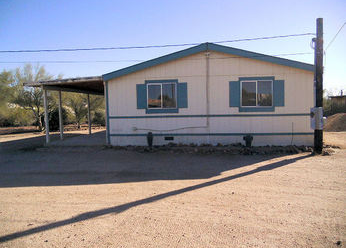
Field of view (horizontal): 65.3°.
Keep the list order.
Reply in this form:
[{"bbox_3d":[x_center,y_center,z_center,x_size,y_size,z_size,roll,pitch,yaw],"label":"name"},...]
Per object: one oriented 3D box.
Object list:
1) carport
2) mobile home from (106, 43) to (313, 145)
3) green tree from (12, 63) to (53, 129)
[{"bbox_3d":[-3.932,-0.716,14.967,3.500,2.750,7.800,-1,3,8],"label":"carport"},{"bbox_3d":[2.200,-1.482,16.727,8.400,3.900,13.000,-1,3,8],"label":"mobile home"},{"bbox_3d":[-10.155,-1.915,19.521,3.100,4.900,3.100,-1,3,8],"label":"green tree"}]

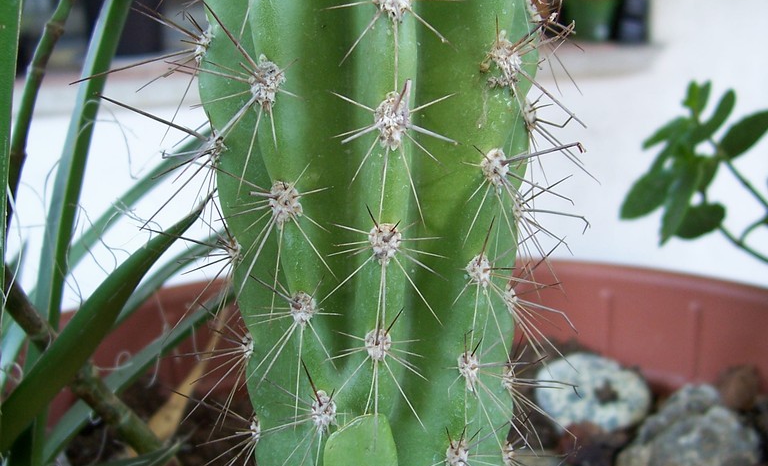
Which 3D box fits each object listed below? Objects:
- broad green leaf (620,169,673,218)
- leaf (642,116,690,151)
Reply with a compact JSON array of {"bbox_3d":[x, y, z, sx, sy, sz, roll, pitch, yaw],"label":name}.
[{"bbox_3d":[0.135,-0.020,0.515,0.037,0.007,0.017,-39,71,-15],"label":"broad green leaf"},{"bbox_3d":[0.146,-0.052,0.520,0.029,0.008,0.012,-44,22,-21],"label":"leaf"}]

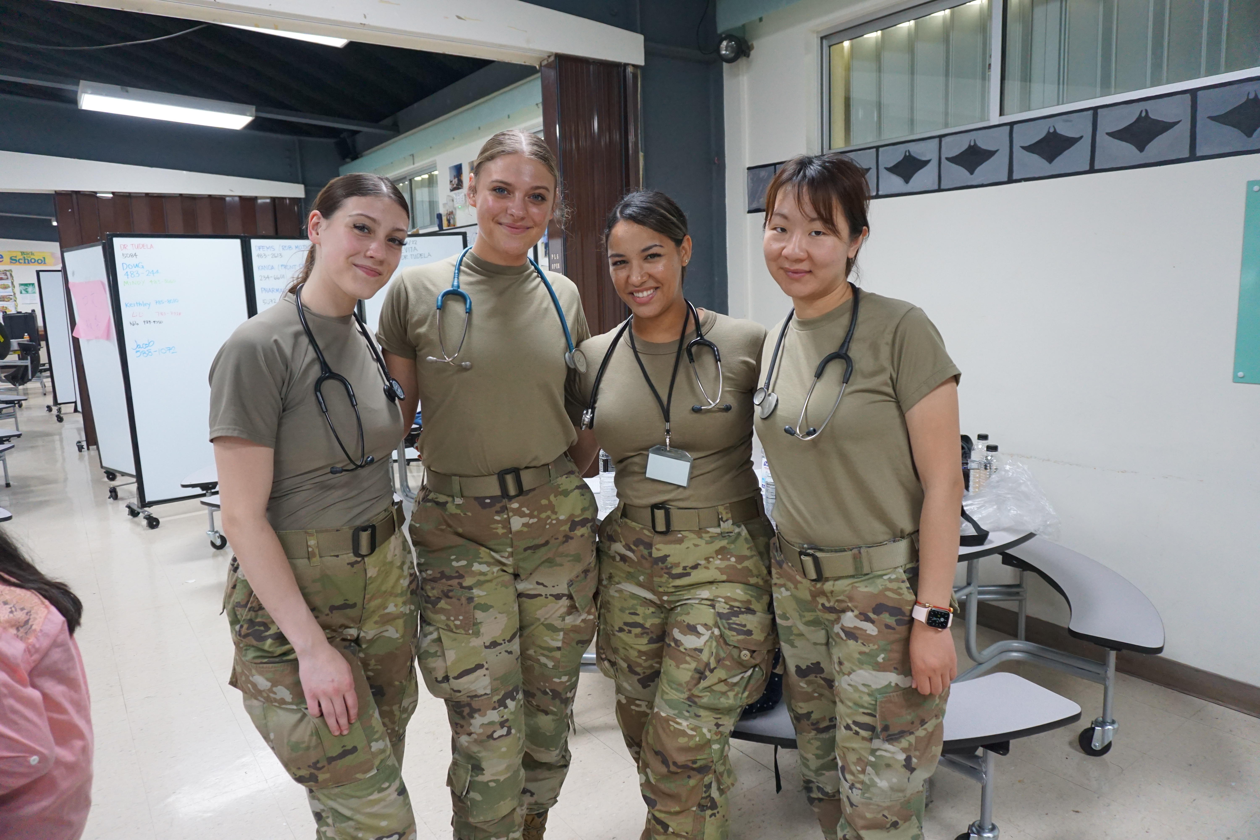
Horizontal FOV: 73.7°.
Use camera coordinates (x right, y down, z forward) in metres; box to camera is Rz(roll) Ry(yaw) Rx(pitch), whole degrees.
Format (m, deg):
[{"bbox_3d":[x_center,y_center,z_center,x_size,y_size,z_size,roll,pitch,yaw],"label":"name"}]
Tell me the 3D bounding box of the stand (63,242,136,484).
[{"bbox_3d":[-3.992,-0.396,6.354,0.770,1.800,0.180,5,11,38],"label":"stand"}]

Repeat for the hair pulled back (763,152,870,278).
[{"bbox_3d":[0.317,-0.346,1.420,0.175,0.210,0.205,7,12,35],"label":"hair pulled back"}]

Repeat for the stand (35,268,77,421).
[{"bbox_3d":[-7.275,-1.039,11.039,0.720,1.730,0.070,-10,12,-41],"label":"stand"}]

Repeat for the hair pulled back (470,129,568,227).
[{"bbox_3d":[-0.211,-0.455,1.590,0.175,0.195,0.200,2,11,-13],"label":"hair pulled back"}]

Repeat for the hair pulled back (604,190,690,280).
[{"bbox_3d":[0.032,-0.348,1.580,0.162,0.180,0.200,-7,12,22],"label":"hair pulled back"}]

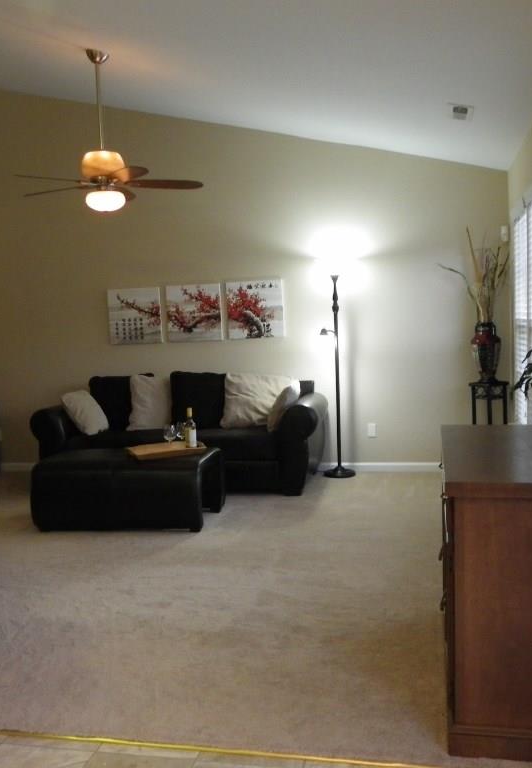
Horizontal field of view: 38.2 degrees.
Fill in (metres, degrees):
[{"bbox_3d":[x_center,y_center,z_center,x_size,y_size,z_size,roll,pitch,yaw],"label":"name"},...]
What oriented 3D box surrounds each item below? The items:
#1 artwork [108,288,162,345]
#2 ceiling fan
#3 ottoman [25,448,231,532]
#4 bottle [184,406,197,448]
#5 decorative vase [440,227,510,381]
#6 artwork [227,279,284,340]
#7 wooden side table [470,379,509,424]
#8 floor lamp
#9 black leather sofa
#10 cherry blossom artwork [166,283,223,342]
[{"bbox_3d":[-1.181,-0.613,6.947,0.500,0.500,0.035,-1,5,13],"label":"artwork"},{"bbox_3d":[-1.035,-1.589,4.854,1.310,1.000,1.310,-1,6,13],"label":"ceiling fan"},{"bbox_3d":[-0.936,0.724,5.341,1.170,0.460,0.550,-1,5,11],"label":"ottoman"},{"bbox_3d":[-0.527,0.312,5.367,0.080,0.300,0.080,-1,5,13],"label":"bottle"},{"bbox_3d":[1.638,-0.611,5.976,0.500,1.210,0.400,-1,6,13],"label":"decorative vase"},{"bbox_3d":[-0.088,-0.641,6.592,0.495,0.495,0.035,-1,6,13],"label":"artwork"},{"bbox_3d":[1.804,0.372,6.191,0.310,0.790,0.310,-1,5,13],"label":"wooden side table"},{"bbox_3d":[0.607,-0.065,6.500,0.270,1.700,0.270,-1,5,13],"label":"floor lamp"},{"bbox_3d":[-0.687,0.387,6.336,2.340,0.900,0.900,-1,6,13],"label":"black leather sofa"},{"bbox_3d":[-0.630,-0.625,6.832,0.500,0.500,0.035,-1,5,13],"label":"cherry blossom artwork"}]

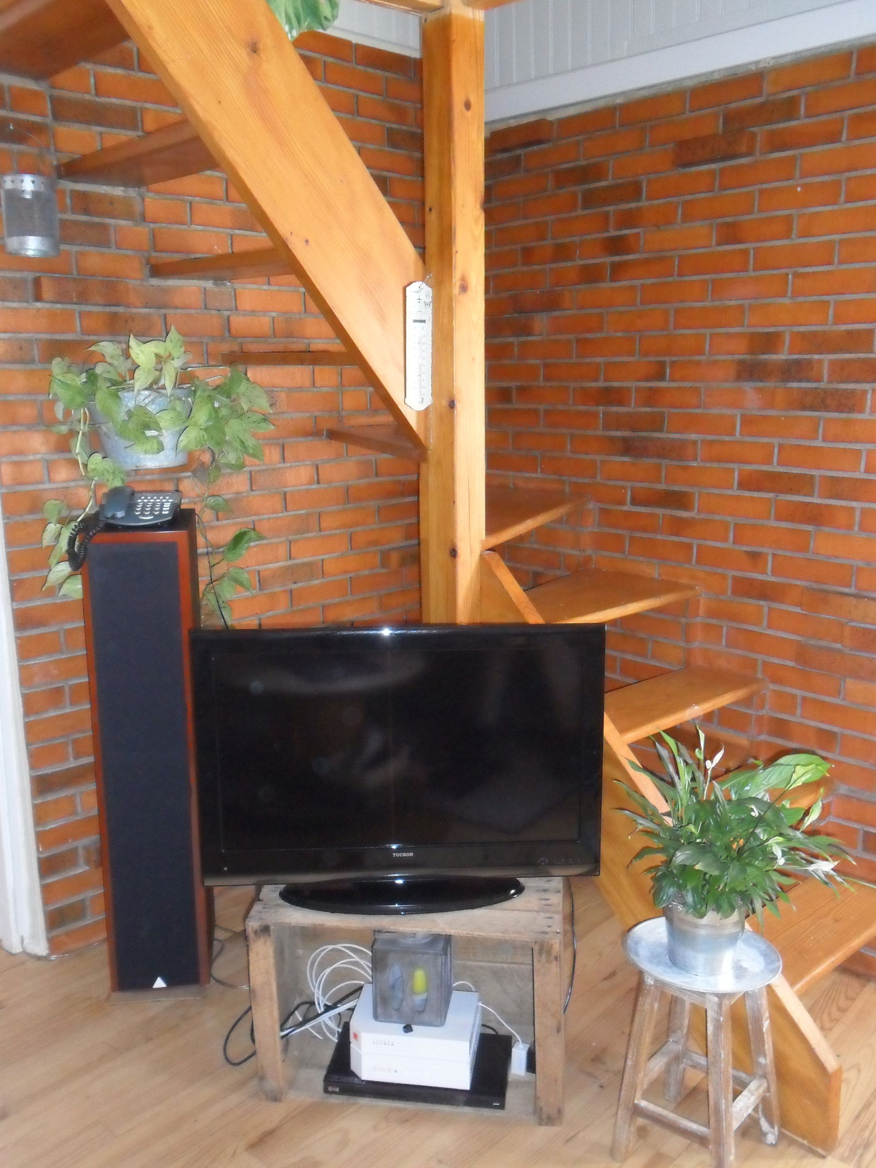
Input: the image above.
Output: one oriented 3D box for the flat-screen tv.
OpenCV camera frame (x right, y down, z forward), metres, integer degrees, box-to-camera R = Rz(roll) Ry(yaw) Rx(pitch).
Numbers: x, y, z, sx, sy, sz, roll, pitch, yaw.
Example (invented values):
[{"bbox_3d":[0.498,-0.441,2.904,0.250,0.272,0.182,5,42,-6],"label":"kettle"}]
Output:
[{"bbox_3d":[-0.065,0.349,2.131,0.787,0.550,0.200,-1,11,-2],"label":"flat-screen tv"}]

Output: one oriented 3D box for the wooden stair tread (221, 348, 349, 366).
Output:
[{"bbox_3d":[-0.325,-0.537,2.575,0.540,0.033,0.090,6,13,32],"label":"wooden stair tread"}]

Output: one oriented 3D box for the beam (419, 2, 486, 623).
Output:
[{"bbox_3d":[0.039,-0.158,2.412,0.097,2.200,0.097,-10,14,-42],"label":"beam"}]

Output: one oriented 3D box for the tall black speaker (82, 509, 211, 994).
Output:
[{"bbox_3d":[-0.674,0.387,2.578,0.224,1.080,0.316,-2,11,-9],"label":"tall black speaker"}]

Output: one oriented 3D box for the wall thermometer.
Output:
[{"bbox_3d":[-0.041,-0.507,2.312,0.068,0.271,0.015,-8,13,-36],"label":"wall thermometer"}]

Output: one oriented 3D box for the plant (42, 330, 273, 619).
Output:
[{"bbox_3d":[-0.664,-0.243,2.559,0.460,0.668,0.260,-10,14,-42],"label":"plant"}]

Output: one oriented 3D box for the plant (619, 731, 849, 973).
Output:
[{"bbox_3d":[0.516,0.455,1.880,0.375,0.405,0.330,0,11,0],"label":"plant"}]

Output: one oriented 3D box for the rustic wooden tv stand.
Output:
[{"bbox_3d":[-0.043,0.806,2.214,0.593,0.380,0.330,1,11,7],"label":"rustic wooden tv stand"}]

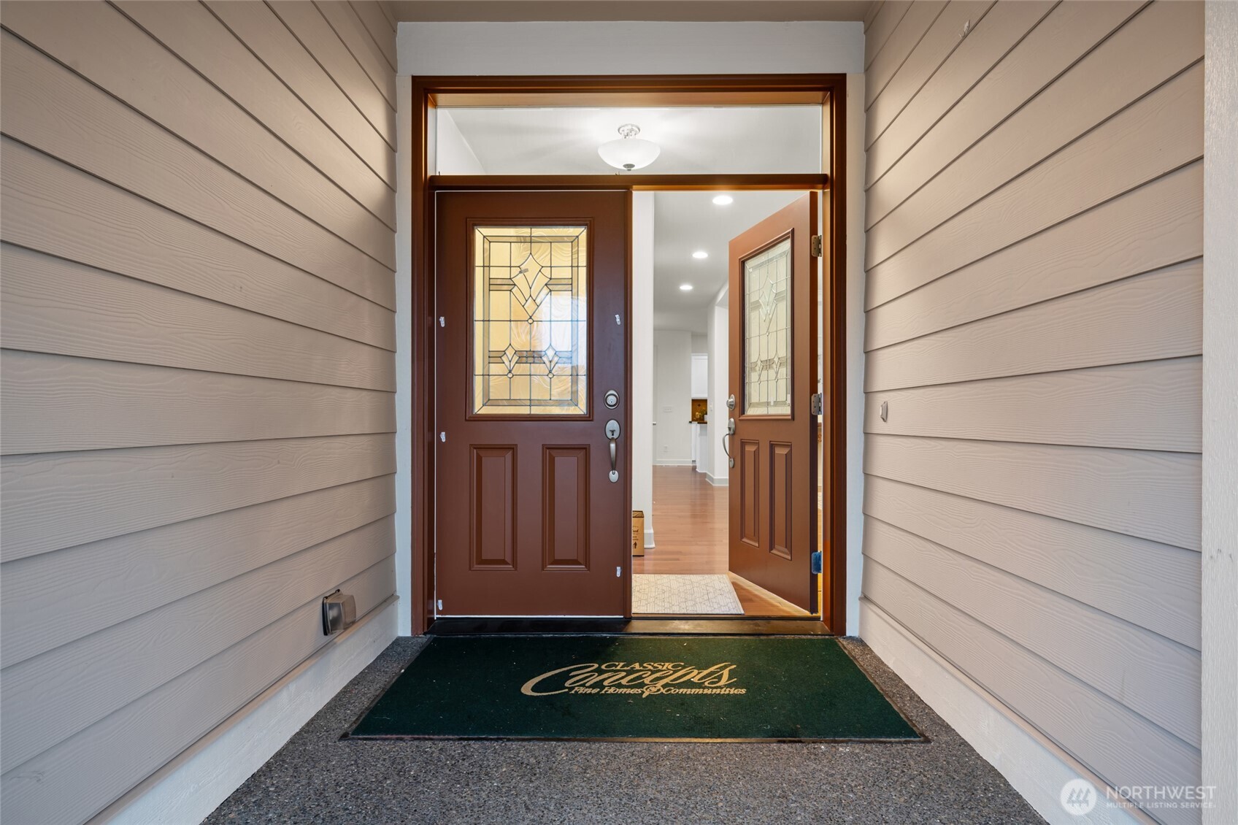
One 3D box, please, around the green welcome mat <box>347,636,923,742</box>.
[{"bbox_3d":[0.059,0.988,2.445,1.810,0.012,0.925,0,0,1],"label":"green welcome mat"}]

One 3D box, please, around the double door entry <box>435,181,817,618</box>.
[{"bbox_3d":[0.047,-0.036,3.510,1.820,2.010,0.930,0,0,1],"label":"double door entry"}]

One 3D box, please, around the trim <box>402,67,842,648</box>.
[{"bbox_3d":[0.045,-0.260,2.995,1.955,2.515,0.140,0,0,1],"label":"trim"}]

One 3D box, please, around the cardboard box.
[{"bbox_3d":[0.025,0.848,4.580,0.300,0.265,0.280,0,0,1],"label":"cardboard box"}]

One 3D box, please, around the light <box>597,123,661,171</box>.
[{"bbox_3d":[0.063,-1.630,4.060,0.395,0.250,0.395,0,0,1],"label":"light"}]

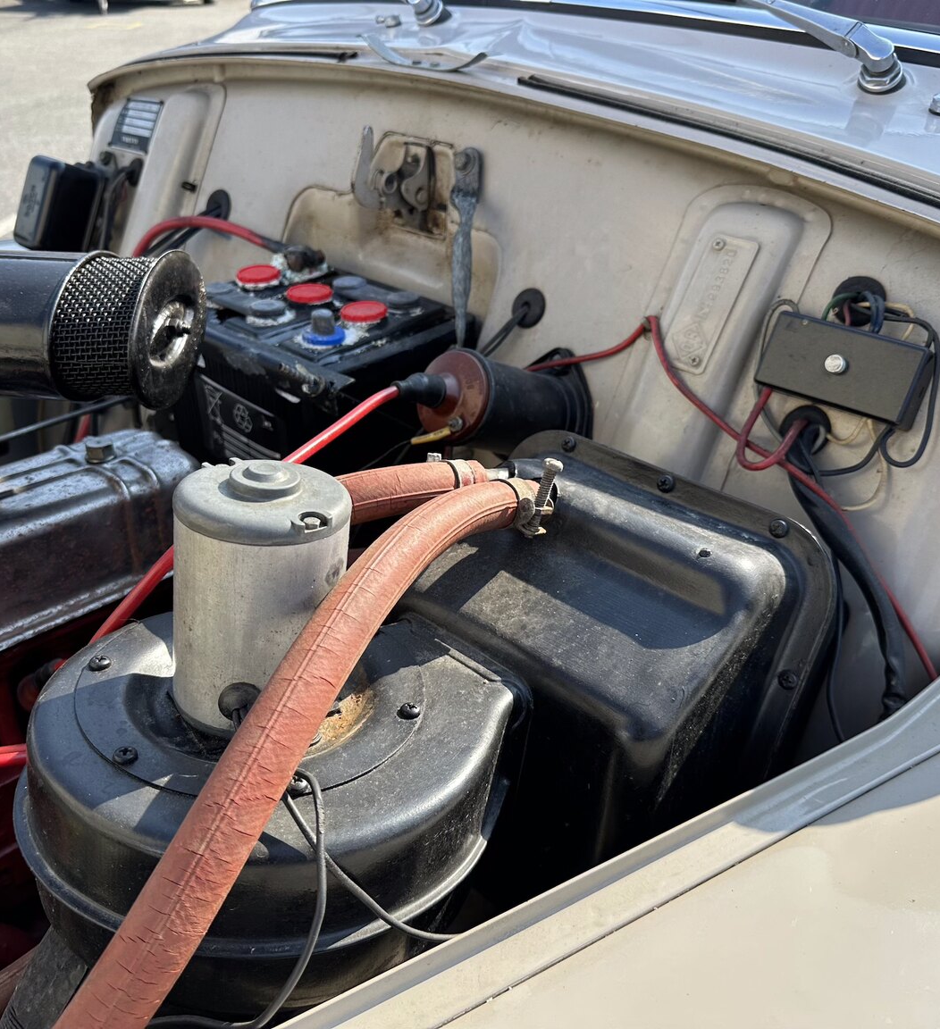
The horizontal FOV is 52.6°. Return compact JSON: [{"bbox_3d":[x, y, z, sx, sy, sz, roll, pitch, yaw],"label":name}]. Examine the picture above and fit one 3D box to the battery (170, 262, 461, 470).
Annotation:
[{"bbox_3d":[-0.135,-0.106,0.847,0.210,0.200,0.170,25,39,32],"label":"battery"}]

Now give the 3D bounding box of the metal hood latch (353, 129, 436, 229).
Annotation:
[{"bbox_3d":[-0.063,-0.289,0.815,0.080,0.085,0.040,25,33,32],"label":"metal hood latch"}]

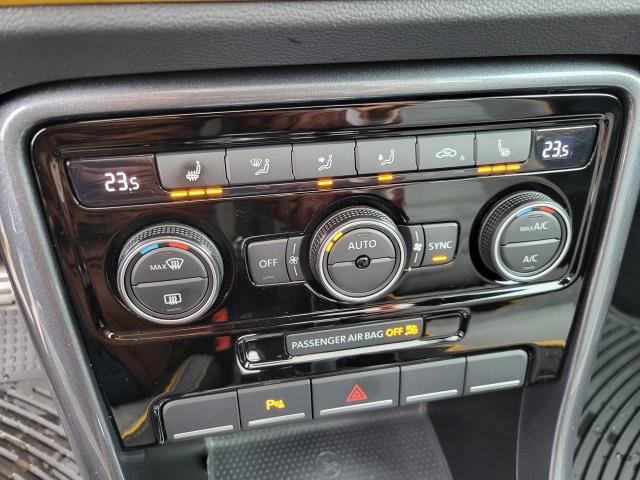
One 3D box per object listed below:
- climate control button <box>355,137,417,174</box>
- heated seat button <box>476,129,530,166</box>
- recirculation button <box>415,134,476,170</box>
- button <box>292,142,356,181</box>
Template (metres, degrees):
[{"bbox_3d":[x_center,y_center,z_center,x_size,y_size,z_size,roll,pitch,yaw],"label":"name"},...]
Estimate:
[{"bbox_3d":[0.024,-0.032,0.180,0.023,0.013,0.006,-6,20,-9],"label":"climate control button"},{"bbox_3d":[0.071,-0.037,0.188,0.023,0.013,0.006,-6,20,-9],"label":"heated seat button"},{"bbox_3d":[0.047,-0.034,0.184,0.023,0.013,0.006,-6,20,-9],"label":"recirculation button"},{"bbox_3d":[0.002,-0.029,0.176,0.023,0.013,0.006,-6,20,-9],"label":"button"}]

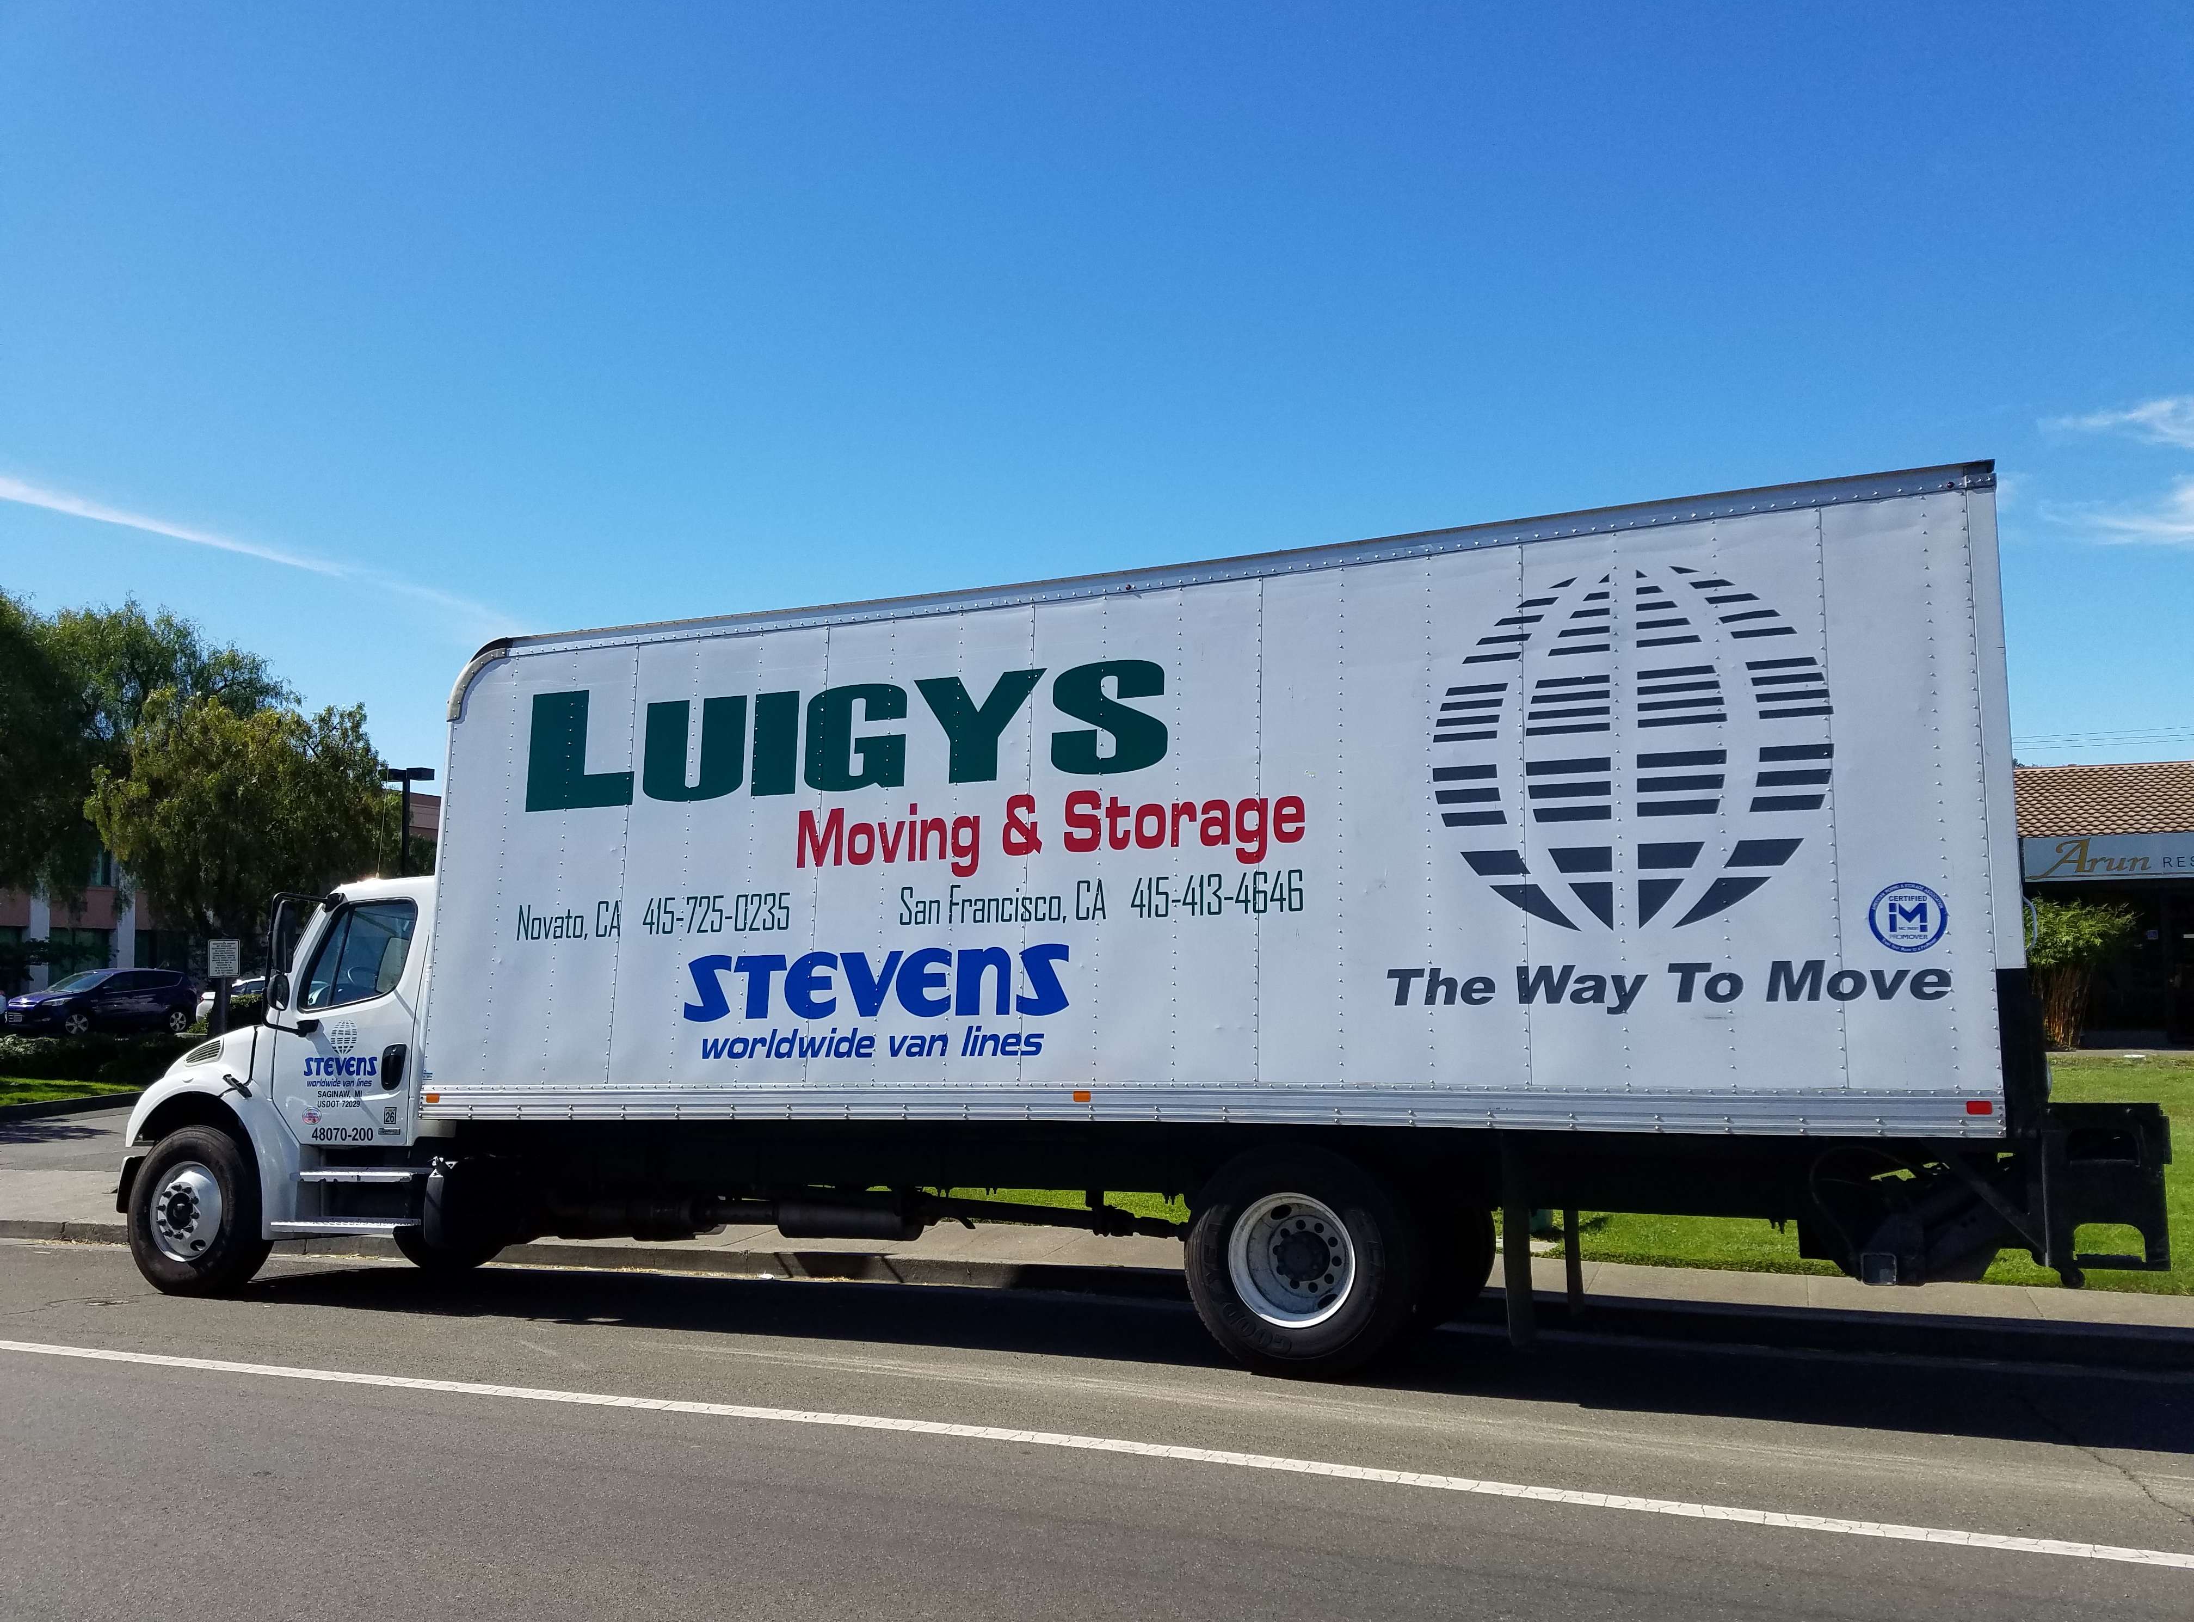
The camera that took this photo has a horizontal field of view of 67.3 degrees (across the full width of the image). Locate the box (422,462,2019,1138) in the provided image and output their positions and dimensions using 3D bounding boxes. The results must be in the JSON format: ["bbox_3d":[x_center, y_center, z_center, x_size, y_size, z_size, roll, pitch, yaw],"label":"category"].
[{"bbox_3d":[0.382,0.379,9.237,8.040,2.740,2.570,-3,-12,22],"label":"box"}]

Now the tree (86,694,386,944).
[{"bbox_3d":[-20.836,1.279,39.585,6.800,8.300,6.600,2,-6,-27],"label":"tree"}]

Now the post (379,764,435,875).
[{"bbox_3d":[-15.017,2.042,35.695,1.300,6.100,0.500,-4,-7,30],"label":"post"}]

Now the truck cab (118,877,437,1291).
[{"bbox_3d":[-4.752,1.847,11.120,2.670,2.540,2.420,-3,-12,22],"label":"truck cab"}]

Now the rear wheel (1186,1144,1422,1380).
[{"bbox_3d":[0.931,2.043,7.521,1.020,1.020,0.300,-3,-12,22],"label":"rear wheel"}]

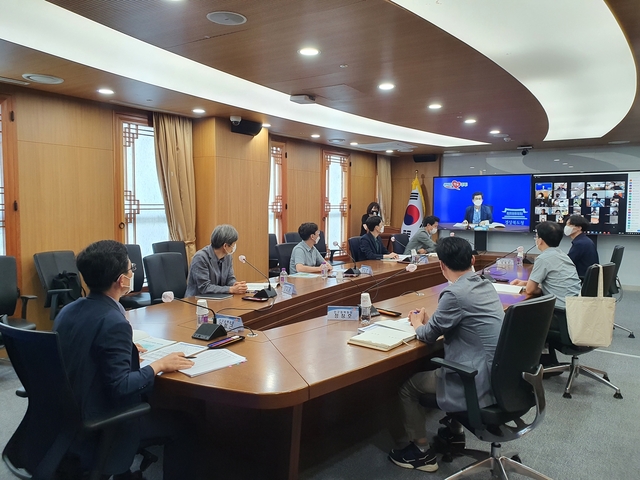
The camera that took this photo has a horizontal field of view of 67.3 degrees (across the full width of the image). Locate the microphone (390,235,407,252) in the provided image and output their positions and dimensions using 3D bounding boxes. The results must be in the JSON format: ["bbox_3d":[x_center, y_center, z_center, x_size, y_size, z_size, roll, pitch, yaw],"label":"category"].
[{"bbox_3d":[1.090,0.107,6.621,0.320,0.280,0.090,4,5,45],"label":"microphone"}]

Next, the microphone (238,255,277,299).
[{"bbox_3d":[-0.563,0.302,4.150,0.380,0.320,0.140,3,5,34],"label":"microphone"}]

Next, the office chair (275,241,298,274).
[{"bbox_3d":[-0.165,0.553,5.942,0.640,1.030,0.640,3,5,34],"label":"office chair"}]

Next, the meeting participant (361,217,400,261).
[{"bbox_3d":[0.969,0.317,7.323,0.750,1.310,0.520,2,5,29],"label":"meeting participant"}]

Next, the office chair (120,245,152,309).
[{"bbox_3d":[-2.070,0.583,5.515,0.640,1.030,0.640,3,5,34],"label":"office chair"}]

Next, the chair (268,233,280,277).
[{"bbox_3d":[-0.616,0.433,7.665,0.640,1.030,0.640,3,5,34],"label":"chair"}]

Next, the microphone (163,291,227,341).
[{"bbox_3d":[-0.662,0.398,2.592,0.130,0.285,0.400,2,4,30],"label":"microphone"}]

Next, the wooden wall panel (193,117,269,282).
[{"bbox_3d":[-1.290,-0.355,7.101,0.500,2.660,1.030,3,5,37],"label":"wooden wall panel"}]

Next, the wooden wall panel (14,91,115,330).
[{"bbox_3d":[-2.530,-0.132,4.868,0.060,2.480,0.970,3,5,34],"label":"wooden wall panel"}]

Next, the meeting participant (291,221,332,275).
[{"bbox_3d":[-0.038,0.430,5.835,0.750,1.290,0.520,2,5,29],"label":"meeting participant"}]

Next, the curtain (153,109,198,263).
[{"bbox_3d":[-1.956,-0.320,6.463,0.200,2.620,0.680,3,5,34],"label":"curtain"}]

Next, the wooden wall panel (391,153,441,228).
[{"bbox_3d":[2.023,-0.544,10.400,1.120,2.480,0.060,3,5,34],"label":"wooden wall panel"}]

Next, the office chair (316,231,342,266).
[{"bbox_3d":[0.110,0.373,8.251,0.660,1.010,0.650,3,5,32],"label":"office chair"}]

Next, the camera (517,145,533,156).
[{"bbox_3d":[4.001,-1.751,9.406,0.280,0.230,0.220,2,4,32],"label":"camera"}]

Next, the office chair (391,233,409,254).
[{"bbox_3d":[1.525,0.428,7.839,0.620,1.000,0.620,2,4,32],"label":"office chair"}]

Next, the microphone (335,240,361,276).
[{"bbox_3d":[0.290,0.192,5.229,0.330,0.360,0.140,4,6,40],"label":"microphone"}]

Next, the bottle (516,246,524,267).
[{"bbox_3d":[2.470,0.220,5.933,0.066,0.200,0.066,0,4,0],"label":"bottle"}]

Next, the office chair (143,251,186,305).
[{"bbox_3d":[-1.311,0.645,4.529,0.620,1.000,0.620,3,5,38],"label":"office chair"}]

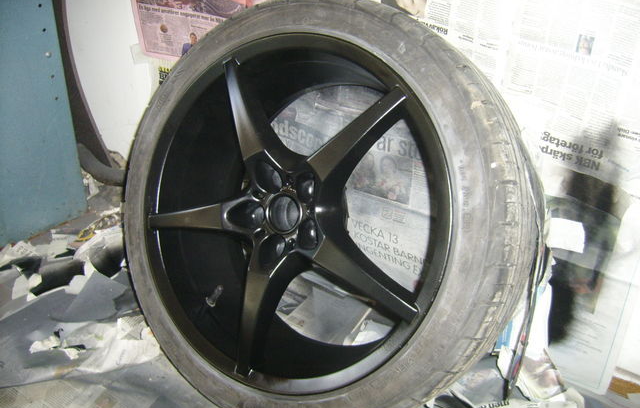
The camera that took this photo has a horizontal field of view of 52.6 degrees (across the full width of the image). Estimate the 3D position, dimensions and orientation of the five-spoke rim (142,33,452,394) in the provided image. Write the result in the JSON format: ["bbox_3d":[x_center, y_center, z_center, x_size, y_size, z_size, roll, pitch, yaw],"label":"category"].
[{"bbox_3d":[-0.004,0.013,0.993,0.500,0.500,0.210,13,7,29],"label":"five-spoke rim"}]

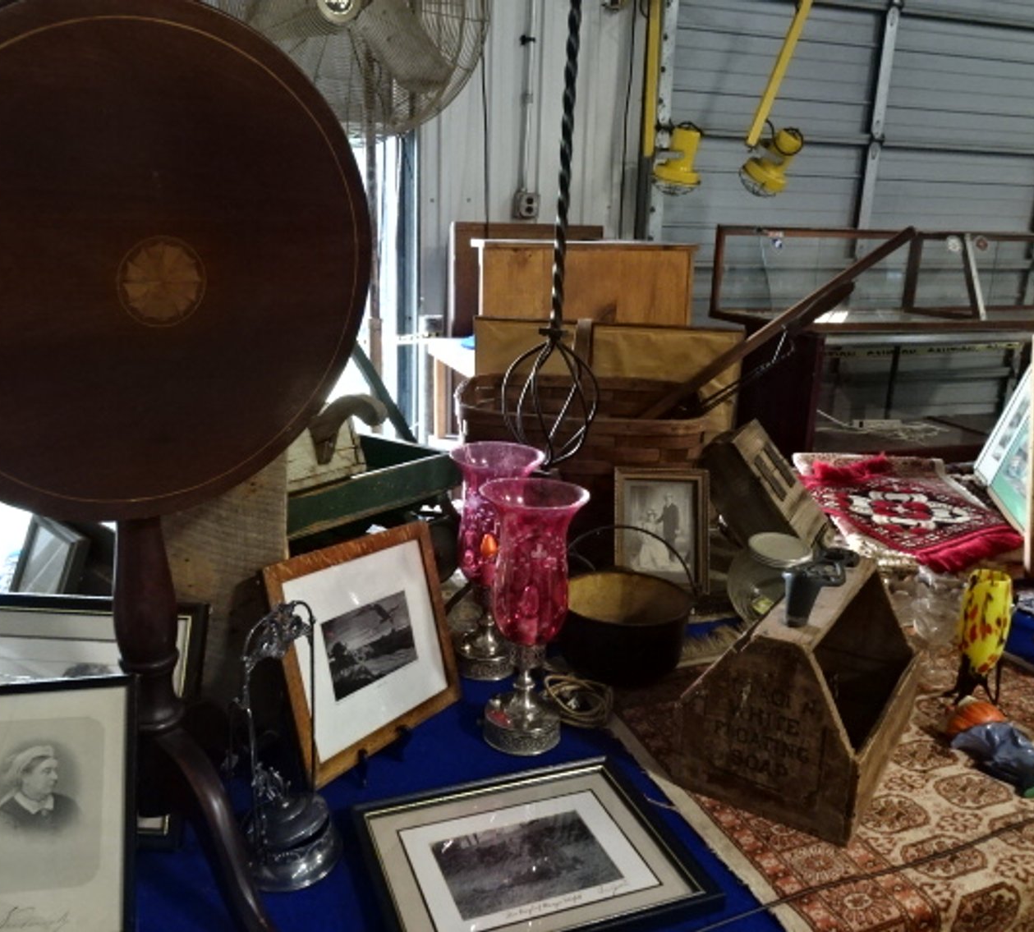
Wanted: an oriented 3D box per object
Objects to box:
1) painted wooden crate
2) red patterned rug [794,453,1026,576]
[{"bbox_3d":[0.414,0.298,1.253,0.231,0.255,0.350,12,19,31],"label":"painted wooden crate"},{"bbox_3d":[0.938,0.114,2.104,0.330,0.055,0.470,-11,24,-22],"label":"red patterned rug"}]

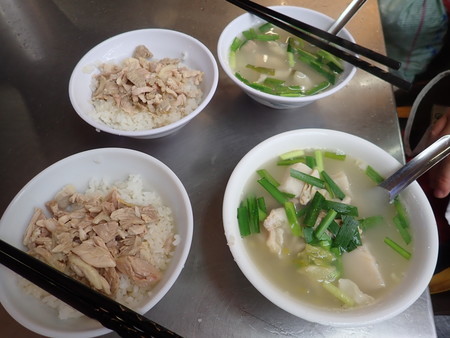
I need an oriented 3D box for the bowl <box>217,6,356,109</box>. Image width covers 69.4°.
[{"bbox_3d":[0.058,-0.098,0.320,0.128,0.052,0.128,0,59,0],"label":"bowl"}]

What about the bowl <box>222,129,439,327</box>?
[{"bbox_3d":[0.066,0.042,0.235,0.135,0.057,0.135,0,59,0],"label":"bowl"}]

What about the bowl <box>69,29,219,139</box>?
[{"bbox_3d":[-0.069,-0.068,0.304,0.128,0.051,0.128,0,59,0],"label":"bowl"}]

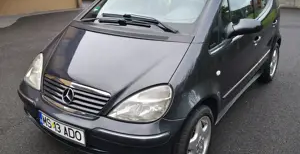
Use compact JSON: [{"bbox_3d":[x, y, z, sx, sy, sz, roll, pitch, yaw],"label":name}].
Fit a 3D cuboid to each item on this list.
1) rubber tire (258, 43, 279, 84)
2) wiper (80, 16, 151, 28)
[{"bbox_3d":[1.696,-0.204,4.013,0.195,0.578,0.578,13,24,33],"label":"rubber tire"},{"bbox_3d":[-0.342,-0.501,2.489,0.860,0.080,0.100,15,25,37],"label":"wiper"}]

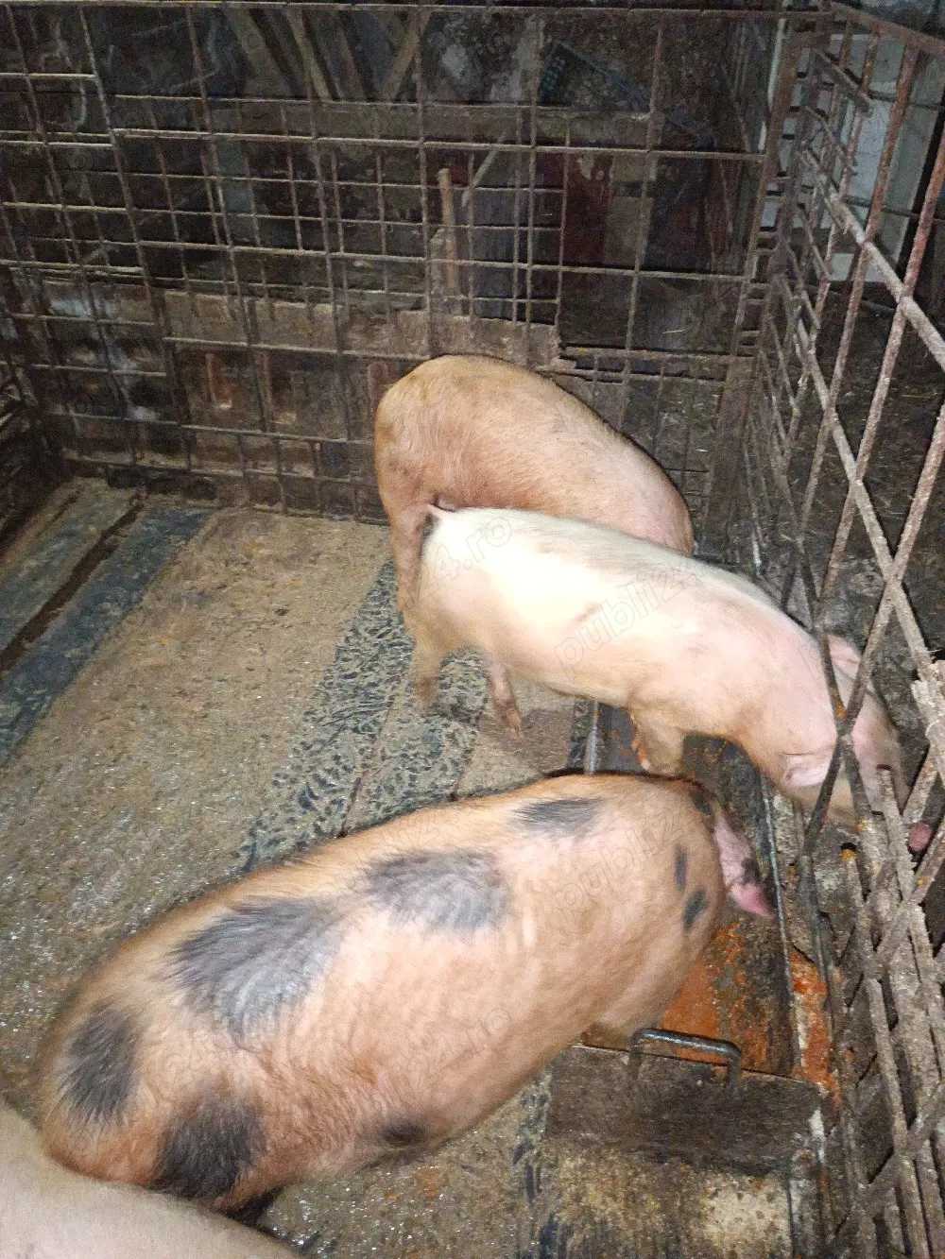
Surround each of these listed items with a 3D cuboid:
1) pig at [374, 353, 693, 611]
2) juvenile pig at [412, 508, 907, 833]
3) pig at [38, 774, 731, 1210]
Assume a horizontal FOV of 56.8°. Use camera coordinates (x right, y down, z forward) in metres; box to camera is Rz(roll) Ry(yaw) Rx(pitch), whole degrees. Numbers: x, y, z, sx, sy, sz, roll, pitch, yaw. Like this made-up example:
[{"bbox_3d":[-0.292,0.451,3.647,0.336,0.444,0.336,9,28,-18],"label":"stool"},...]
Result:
[{"bbox_3d":[0.211,-0.179,1.824,0.923,0.637,0.345,23,43,27],"label":"pig"},{"bbox_3d":[0.338,0.079,1.576,0.910,0.533,0.305,17,41,21],"label":"juvenile pig"},{"bbox_3d":[0.013,0.447,1.076,0.936,0.572,0.338,-15,40,-18],"label":"pig"}]

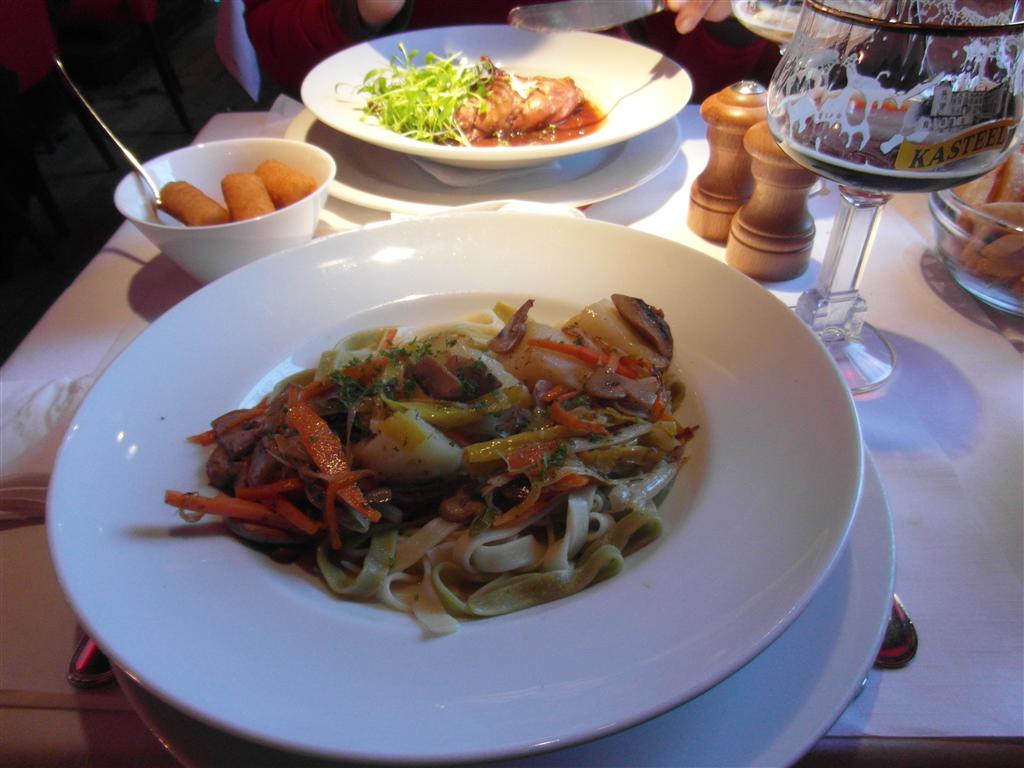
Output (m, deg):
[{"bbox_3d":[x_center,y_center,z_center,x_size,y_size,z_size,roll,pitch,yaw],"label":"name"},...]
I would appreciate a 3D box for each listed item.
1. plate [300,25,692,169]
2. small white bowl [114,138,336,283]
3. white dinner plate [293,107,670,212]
[{"bbox_3d":[-0.011,-0.228,0.580,0.302,0.045,0.302,0,41,0],"label":"plate"},{"bbox_3d":[-0.164,-0.097,0.432,0.121,0.060,0.121,0,41,0],"label":"small white bowl"},{"bbox_3d":[-0.022,-0.209,0.592,0.320,0.024,0.320,0,41,0],"label":"white dinner plate"}]

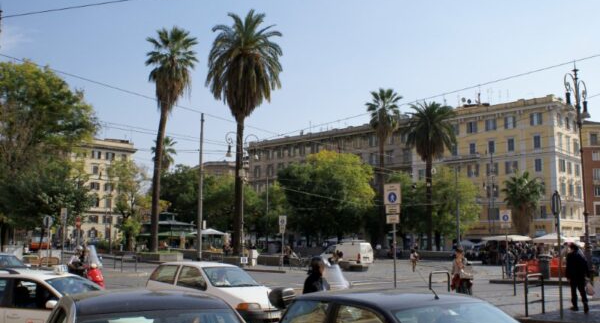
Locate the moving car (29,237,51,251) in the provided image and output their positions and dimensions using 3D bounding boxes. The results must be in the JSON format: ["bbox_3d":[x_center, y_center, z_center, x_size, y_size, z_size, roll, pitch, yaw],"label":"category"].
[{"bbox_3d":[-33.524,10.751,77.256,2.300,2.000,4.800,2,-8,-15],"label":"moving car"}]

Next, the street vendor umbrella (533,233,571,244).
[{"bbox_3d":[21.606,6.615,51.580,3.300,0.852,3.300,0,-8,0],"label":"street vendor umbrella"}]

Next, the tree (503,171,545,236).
[{"bbox_3d":[23.173,5.574,61.829,4.355,9.576,4.355,0,-8,0],"label":"tree"}]

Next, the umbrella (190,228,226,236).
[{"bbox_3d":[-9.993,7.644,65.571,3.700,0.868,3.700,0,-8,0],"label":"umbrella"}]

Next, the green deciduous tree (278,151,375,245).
[{"bbox_3d":[3.004,4.563,68.016,10.800,11.527,10.500,0,-8,0],"label":"green deciduous tree"}]

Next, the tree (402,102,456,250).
[{"bbox_3d":[15.627,1.538,72.472,6.500,17.976,6.500,0,-8,0],"label":"tree"}]

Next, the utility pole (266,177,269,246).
[{"bbox_3d":[-3.941,6.785,72.767,0.220,10.244,0.220,0,-8,0],"label":"utility pole"}]

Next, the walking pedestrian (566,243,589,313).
[{"bbox_3d":[6.953,2.923,15.039,0.500,1.707,0.600,-7,-11,41],"label":"walking pedestrian"}]

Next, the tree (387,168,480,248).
[{"bbox_3d":[16.444,6.223,73.857,11.000,11.063,11.000,0,-8,0],"label":"tree"}]

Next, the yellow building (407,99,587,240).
[{"bbox_3d":[36.011,4.138,112.336,27.456,26.309,12.538,-7,-11,42],"label":"yellow building"}]

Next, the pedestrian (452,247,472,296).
[{"bbox_3d":[5.700,3.910,21.161,0.650,1.670,0.600,3,-9,-20],"label":"pedestrian"}]

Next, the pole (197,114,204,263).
[{"bbox_3d":[-7.002,2.041,42.130,0.270,11.050,0.270,0,-8,0],"label":"pole"}]

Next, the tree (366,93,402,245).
[{"bbox_3d":[10.356,1.050,72.569,4.412,20.546,4.412,0,-8,0],"label":"tree"}]

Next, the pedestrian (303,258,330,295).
[{"bbox_3d":[0.297,2.474,10.763,0.600,1.487,0.550,-3,-8,22],"label":"pedestrian"}]

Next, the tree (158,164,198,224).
[{"bbox_3d":[-16.661,6.697,81.870,7.000,12.970,7.000,0,-8,0],"label":"tree"}]

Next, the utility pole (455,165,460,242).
[{"bbox_3d":[16.878,5.513,63.858,0.270,10.266,0.270,0,-8,0],"label":"utility pole"}]

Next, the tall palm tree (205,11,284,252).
[{"bbox_3d":[-4.787,-2.611,50.868,6.555,21.511,6.555,0,-8,0],"label":"tall palm tree"}]

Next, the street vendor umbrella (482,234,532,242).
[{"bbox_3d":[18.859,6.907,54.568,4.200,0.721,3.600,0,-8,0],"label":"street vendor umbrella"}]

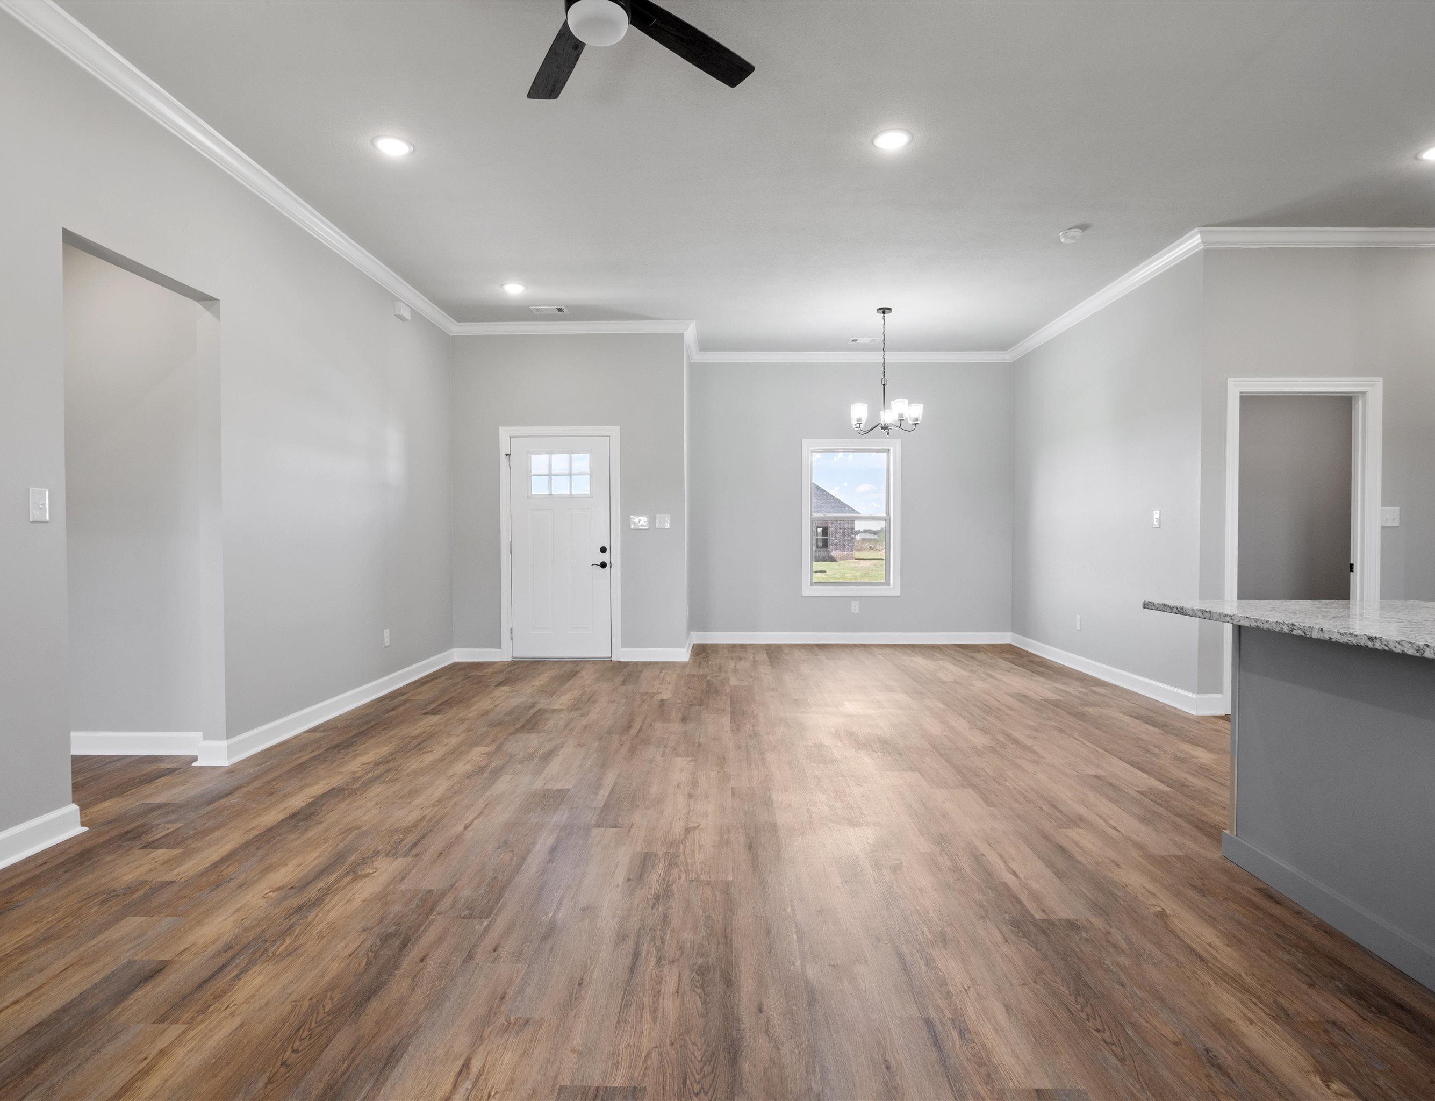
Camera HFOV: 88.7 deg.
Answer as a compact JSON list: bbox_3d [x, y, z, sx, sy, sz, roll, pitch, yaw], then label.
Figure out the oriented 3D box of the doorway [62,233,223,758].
[{"bbox_3d":[-2.524,-0.077,3.217,0.125,2.300,0.868,0,1,1],"label":"doorway"}]

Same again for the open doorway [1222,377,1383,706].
[{"bbox_3d":[3.727,-0.028,4.727,0.979,2.138,0.150,0,1,1],"label":"open doorway"}]

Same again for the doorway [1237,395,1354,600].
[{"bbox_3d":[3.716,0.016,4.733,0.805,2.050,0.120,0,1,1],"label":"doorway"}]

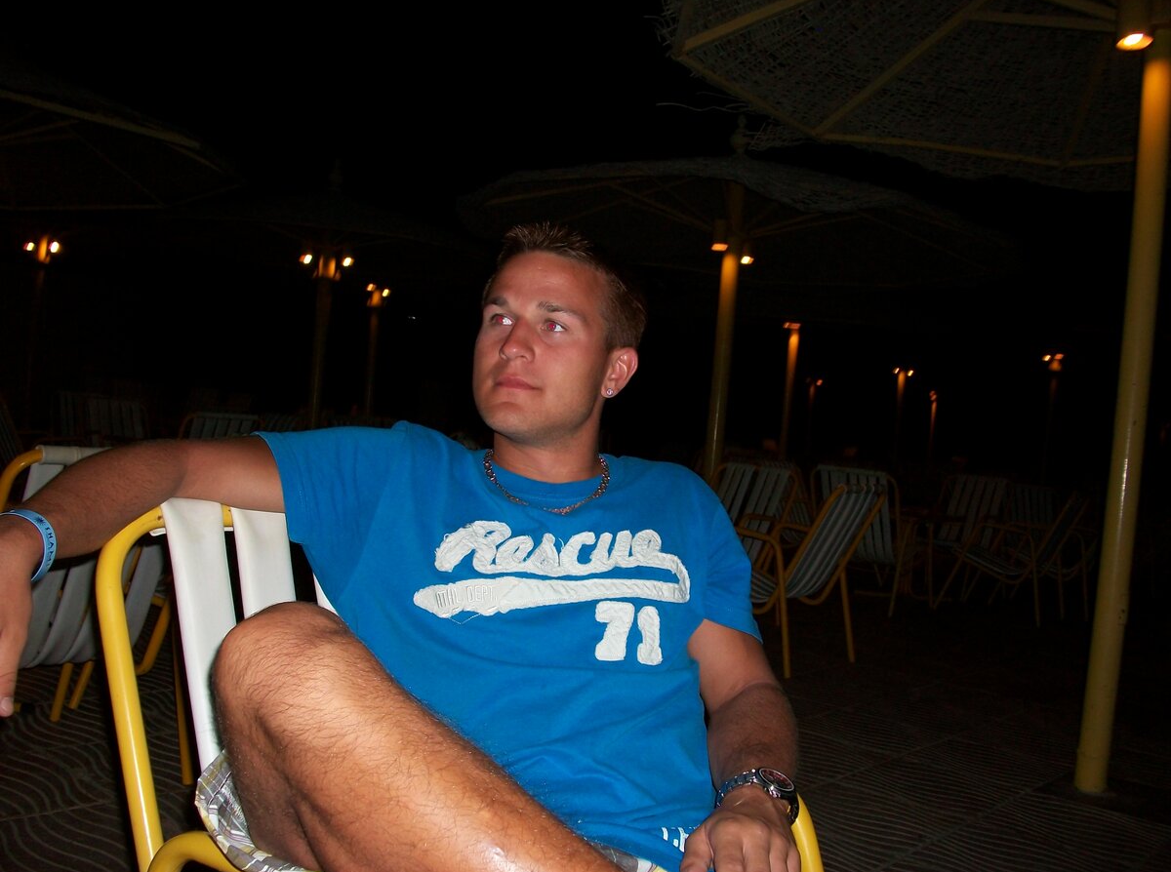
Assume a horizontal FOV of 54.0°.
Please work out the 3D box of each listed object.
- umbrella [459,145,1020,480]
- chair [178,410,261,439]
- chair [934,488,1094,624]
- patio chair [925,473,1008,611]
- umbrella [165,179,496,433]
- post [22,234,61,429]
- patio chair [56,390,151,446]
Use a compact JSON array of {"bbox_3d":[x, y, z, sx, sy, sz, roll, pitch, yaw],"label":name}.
[{"bbox_3d":[0.756,-0.365,6.403,3.074,2.629,3.074,5,2,0],"label":"umbrella"},{"bbox_3d":[-2.364,0.232,7.170,0.580,0.820,0.750,4,2,-30],"label":"chair"},{"bbox_3d":[2.596,0.700,6.958,0.750,0.820,0.580,7,2,38],"label":"chair"},{"bbox_3d":[2.492,0.674,7.541,0.580,0.820,0.750,6,2,30],"label":"patio chair"},{"bbox_3d":[-2.078,-0.709,8.893,2.915,2.650,2.915,5,2,0],"label":"umbrella"},{"bbox_3d":[-5.118,-0.794,10.595,0.280,2.162,0.280,5,2,0],"label":"post"},{"bbox_3d":[-3.522,0.093,8.283,0.580,0.820,0.750,6,2,20],"label":"patio chair"}]

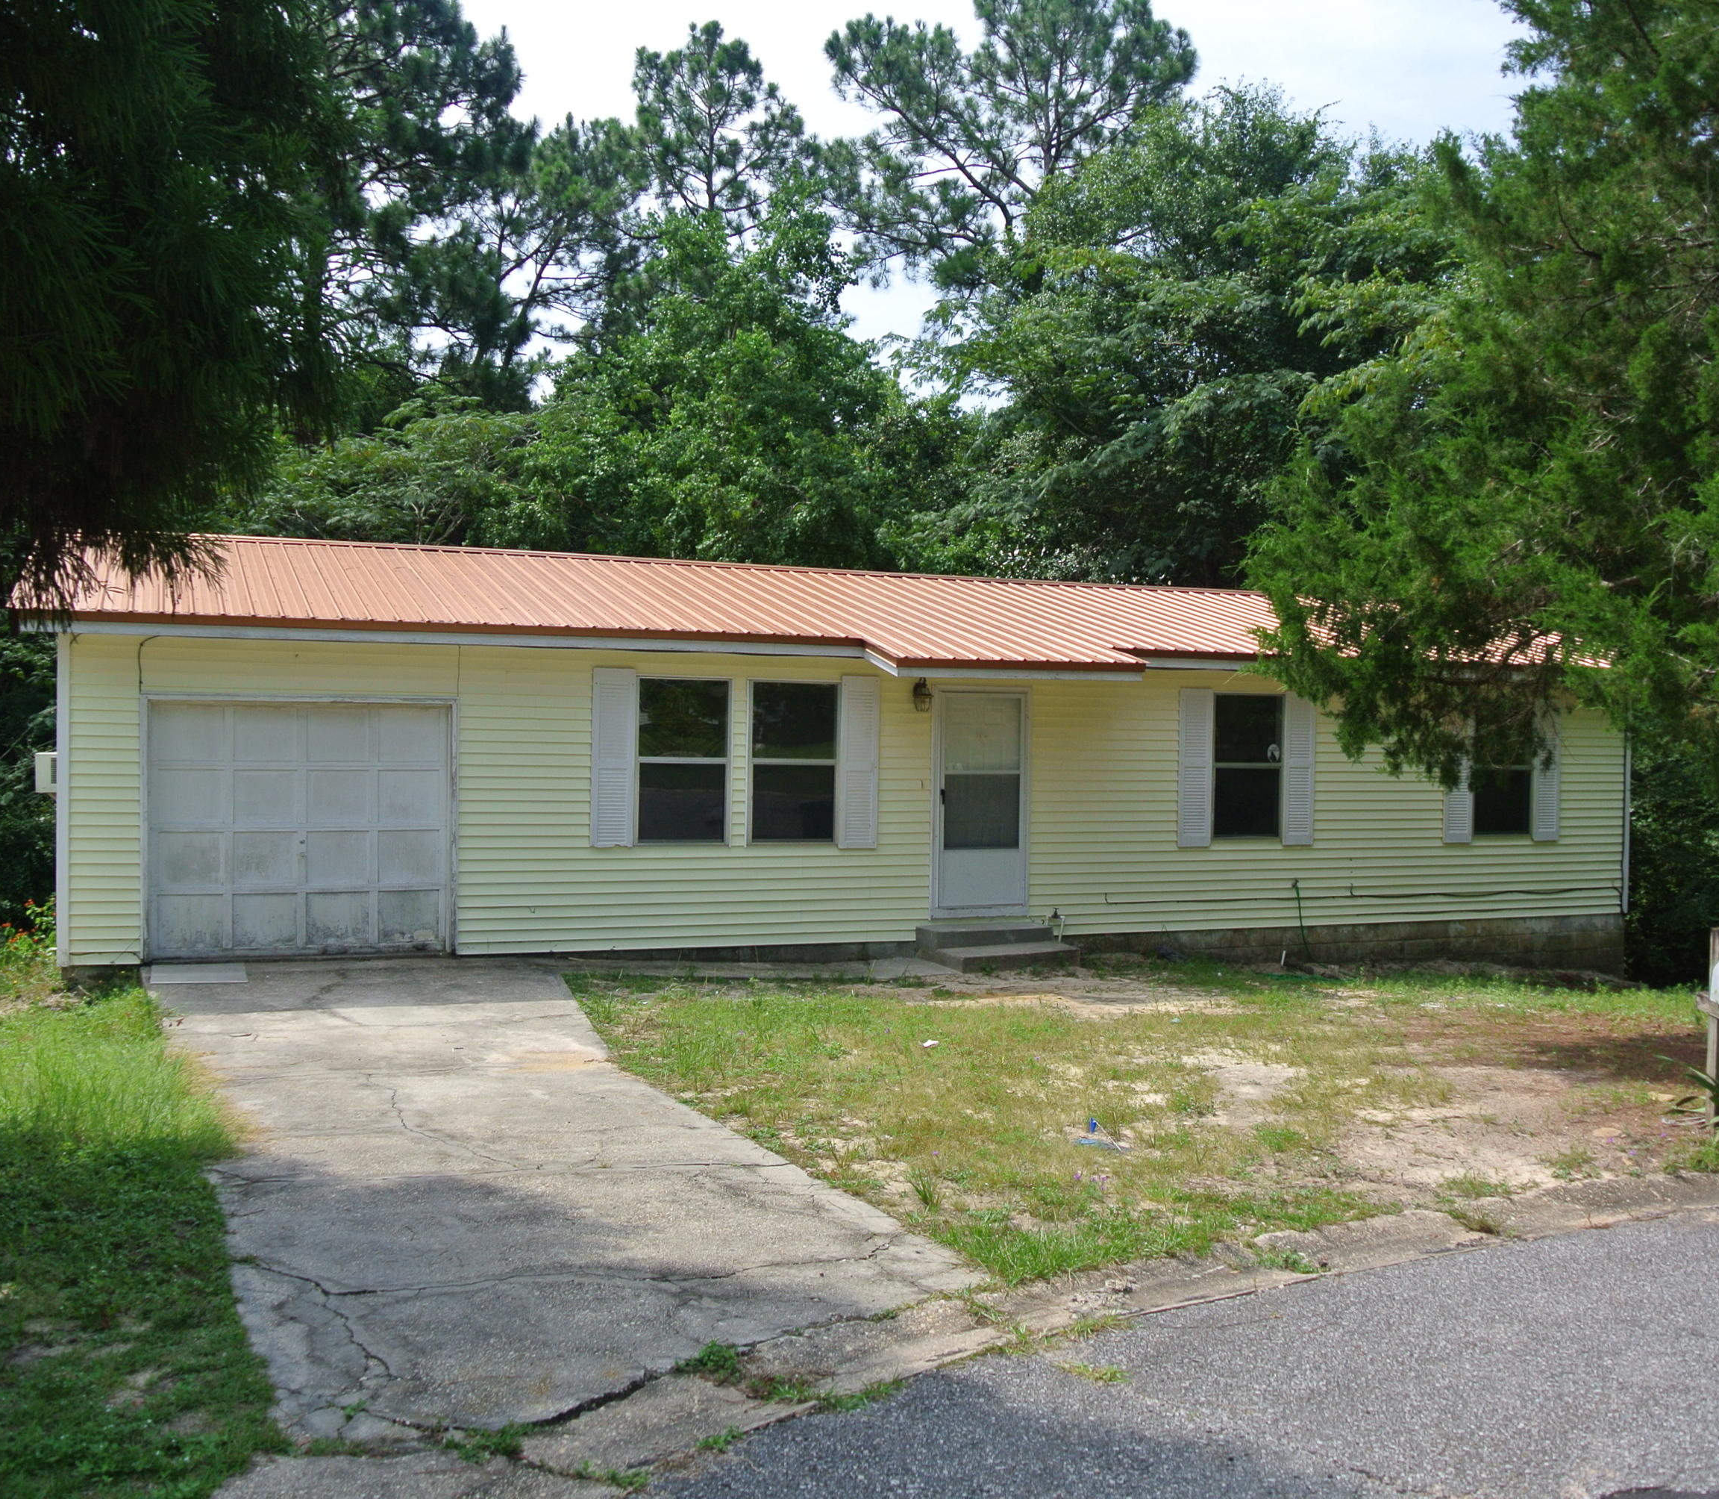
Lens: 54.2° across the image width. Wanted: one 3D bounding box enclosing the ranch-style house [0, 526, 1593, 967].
[{"bbox_3d":[-0.019,0.144,19.049,16.900,4.450,8.400,1,0,-23],"label":"ranch-style house"}]

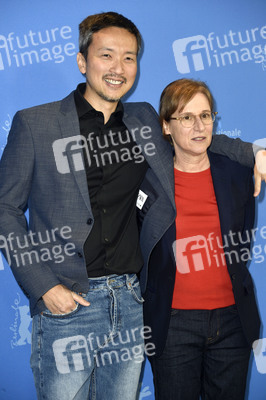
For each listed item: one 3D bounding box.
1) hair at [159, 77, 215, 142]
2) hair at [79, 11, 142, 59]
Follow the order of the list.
[{"bbox_3d":[0.158,-0.258,4.000,0.165,0.200,0.195,-7,5,-29],"label":"hair"},{"bbox_3d":[-0.063,-0.448,3.800,0.172,0.170,0.195,3,7,-17],"label":"hair"}]

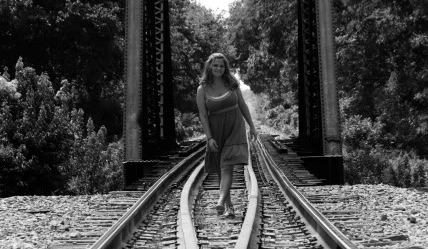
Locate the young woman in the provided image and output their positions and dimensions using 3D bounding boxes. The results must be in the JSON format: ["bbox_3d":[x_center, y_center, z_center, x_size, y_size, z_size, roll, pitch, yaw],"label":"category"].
[{"bbox_3d":[0.122,0.097,22.000,0.560,1.620,0.420,-1,0,7],"label":"young woman"}]

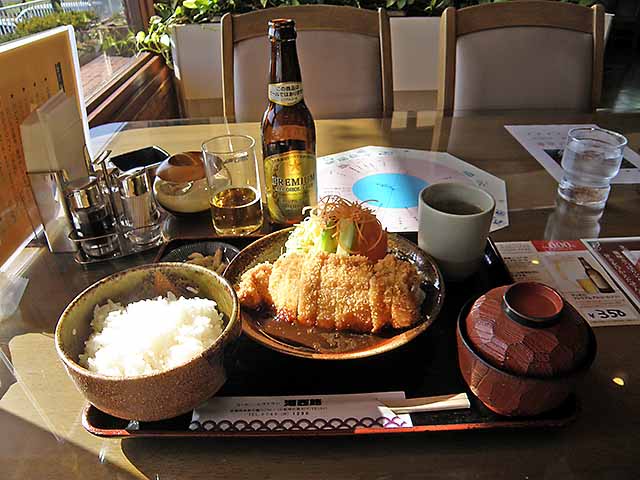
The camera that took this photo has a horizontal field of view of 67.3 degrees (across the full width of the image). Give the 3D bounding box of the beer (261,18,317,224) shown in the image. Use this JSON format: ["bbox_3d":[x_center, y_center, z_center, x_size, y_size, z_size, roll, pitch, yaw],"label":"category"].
[{"bbox_3d":[-0.037,-0.135,0.569,0.064,0.234,0.064,-3,32,-3],"label":"beer"}]

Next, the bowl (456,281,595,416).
[{"bbox_3d":[0.149,0.076,0.357,0.096,0.083,0.096,-1,32,1],"label":"bowl"}]

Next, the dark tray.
[{"bbox_3d":[0.008,0.066,0.450,0.362,0.018,0.257,-1,32,0],"label":"dark tray"}]

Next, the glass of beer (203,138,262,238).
[{"bbox_3d":[-0.105,-0.066,0.583,0.064,0.104,0.064,-1,32,0],"label":"glass of beer"}]

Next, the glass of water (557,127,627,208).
[{"bbox_3d":[0.361,-0.098,0.638,0.074,0.081,0.074,-1,32,0],"label":"glass of water"}]

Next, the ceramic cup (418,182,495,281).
[{"bbox_3d":[0.138,-0.008,0.499,0.072,0.076,0.072,-1,32,1],"label":"ceramic cup"}]

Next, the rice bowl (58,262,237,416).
[{"bbox_3d":[-0.129,0.080,0.384,0.132,0.059,0.132,-1,32,1],"label":"rice bowl"}]

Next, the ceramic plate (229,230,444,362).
[{"bbox_3d":[0.011,0.048,0.455,0.205,0.033,0.205,-1,32,1],"label":"ceramic plate"}]

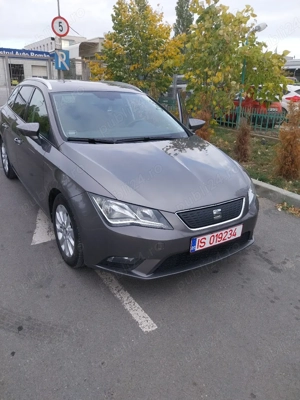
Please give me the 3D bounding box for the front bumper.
[{"bbox_3d":[0.345,0.168,2.445,1.760,0.560,0.590,-11,26,-33],"label":"front bumper"}]

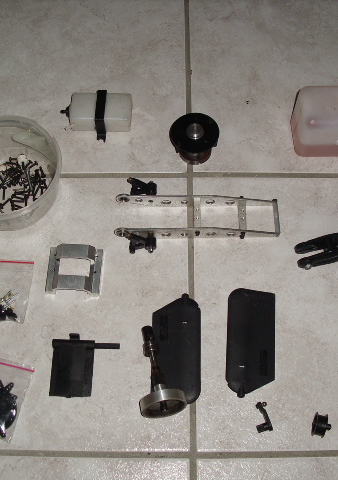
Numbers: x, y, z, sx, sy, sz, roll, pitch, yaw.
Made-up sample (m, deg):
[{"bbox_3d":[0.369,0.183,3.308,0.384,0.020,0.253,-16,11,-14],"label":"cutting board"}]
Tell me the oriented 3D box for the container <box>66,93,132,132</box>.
[{"bbox_3d":[-0.080,-0.151,0.786,0.072,0.028,0.037,0,65,0],"label":"container"}]

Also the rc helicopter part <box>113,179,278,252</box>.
[{"bbox_3d":[0.031,-0.022,0.728,0.177,0.028,0.088,1,66,0],"label":"rc helicopter part"}]

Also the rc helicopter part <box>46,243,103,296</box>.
[{"bbox_3d":[-0.101,0.031,0.711,0.057,0.014,0.053,3,66,1],"label":"rc helicopter part"}]

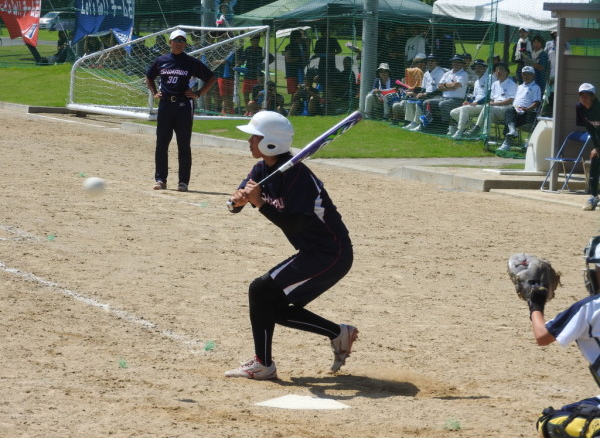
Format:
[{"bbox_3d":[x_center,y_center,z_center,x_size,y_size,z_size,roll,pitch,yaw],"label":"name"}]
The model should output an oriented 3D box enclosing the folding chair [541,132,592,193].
[{"bbox_3d":[3.247,-0.703,31.800,0.460,0.730,0.460,0,5,-25],"label":"folding chair"}]

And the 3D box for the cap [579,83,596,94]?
[{"bbox_3d":[3.096,-1.405,28.000,0.170,0.130,0.220,5,5,30],"label":"cap"}]

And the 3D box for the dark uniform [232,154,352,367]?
[{"bbox_3d":[-0.039,0.217,13.600,0.550,1.080,0.460,0,5,-25],"label":"dark uniform"}]

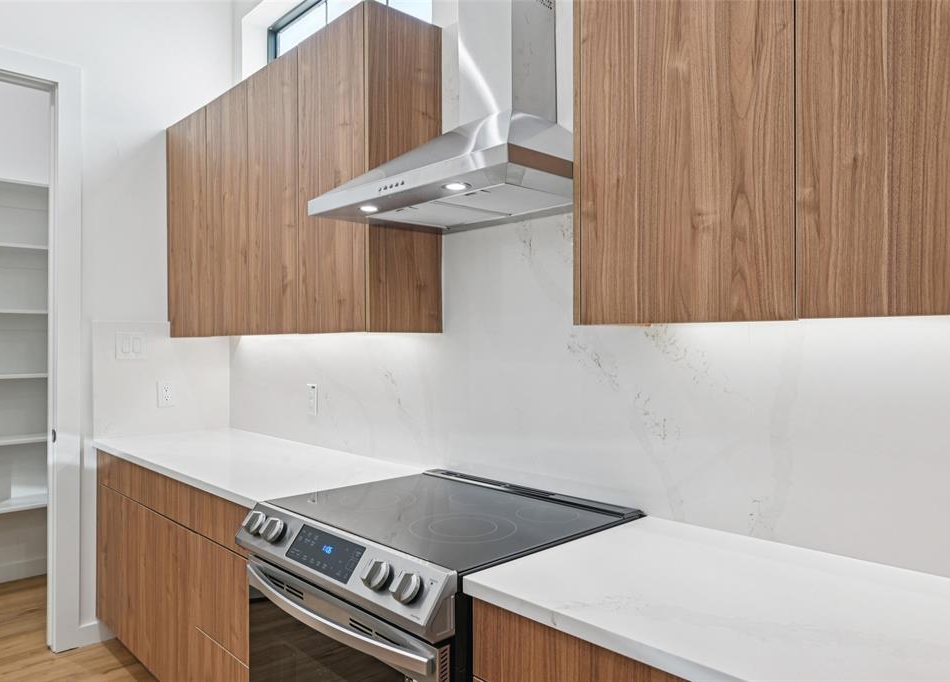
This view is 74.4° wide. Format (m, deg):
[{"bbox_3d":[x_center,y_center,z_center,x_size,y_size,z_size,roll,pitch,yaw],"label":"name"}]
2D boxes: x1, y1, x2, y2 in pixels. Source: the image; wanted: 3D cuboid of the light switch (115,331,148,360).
[{"bbox_3d":[-1.597,0.023,2.912,0.128,0.124,0.012,0,-1,-45],"label":"light switch"}]

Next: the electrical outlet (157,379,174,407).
[{"bbox_3d":[-1.488,0.258,3.017,0.076,0.124,0.012,0,-1,-45],"label":"electrical outlet"}]

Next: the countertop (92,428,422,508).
[{"bbox_3d":[-0.917,0.456,2.449,0.629,0.030,1.615,0,-1,-45],"label":"countertop"}]

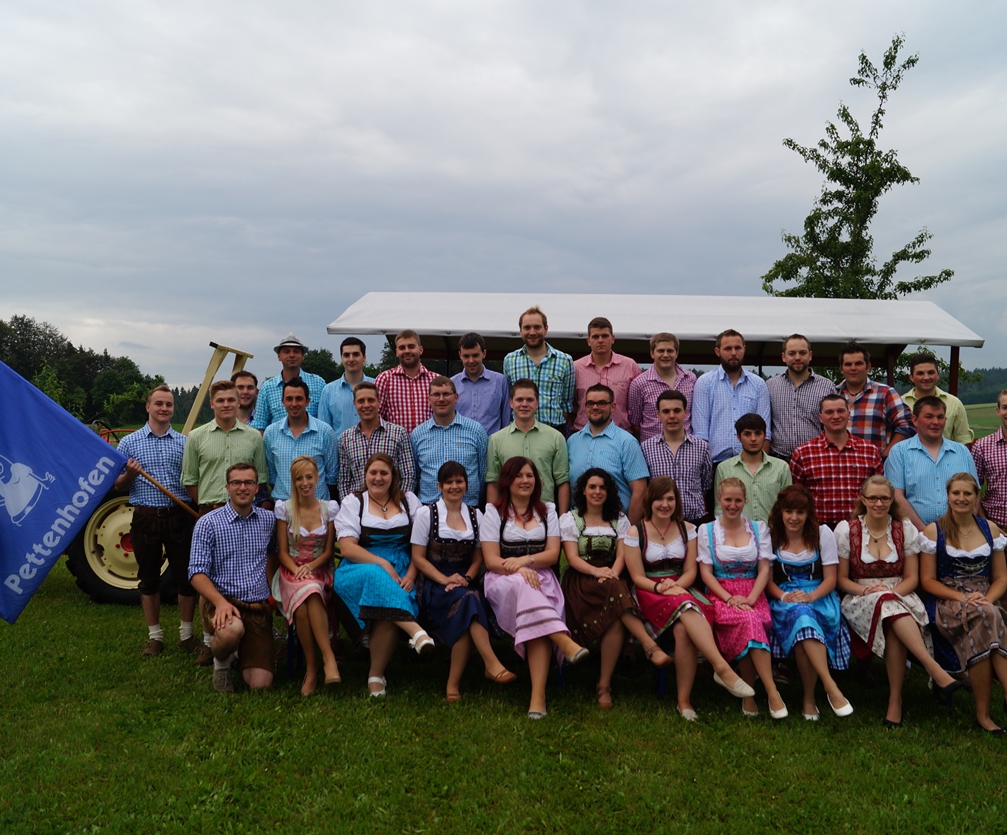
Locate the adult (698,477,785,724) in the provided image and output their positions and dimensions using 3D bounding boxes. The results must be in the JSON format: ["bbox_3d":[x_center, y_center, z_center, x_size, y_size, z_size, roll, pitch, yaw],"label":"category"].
[{"bbox_3d":[1.343,0.966,5.330,0.500,1.213,0.800,1,1,4],"label":"adult"}]

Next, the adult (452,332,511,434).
[{"bbox_3d":[-0.167,0.282,6.530,0.500,1.739,0.320,1,0,2],"label":"adult"}]

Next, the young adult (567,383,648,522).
[{"bbox_3d":[0.667,0.687,6.142,0.550,1.830,0.360,1,1,17],"label":"young adult"}]

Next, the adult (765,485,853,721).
[{"bbox_3d":[1.719,0.991,5.300,0.500,1.186,0.800,1,1,9],"label":"adult"}]

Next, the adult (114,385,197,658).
[{"bbox_3d":[-2.340,0.690,6.330,0.550,1.820,0.370,0,1,-13],"label":"adult"}]

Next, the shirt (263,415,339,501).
[{"bbox_3d":[-1.299,0.272,6.020,0.500,0.620,0.300,1,1,-7],"label":"shirt"}]

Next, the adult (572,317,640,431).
[{"bbox_3d":[0.675,0.220,6.350,0.510,1.800,0.330,1,1,5],"label":"adult"}]

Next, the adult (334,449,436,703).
[{"bbox_3d":[-0.708,0.874,5.550,0.600,1.314,0.850,1,1,-9],"label":"adult"}]

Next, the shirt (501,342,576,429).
[{"bbox_3d":[0.247,-0.222,6.554,0.530,0.600,0.300,1,1,7],"label":"shirt"}]

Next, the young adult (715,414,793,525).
[{"bbox_3d":[1.563,0.797,5.880,0.500,1.656,0.320,1,0,9],"label":"young adult"}]

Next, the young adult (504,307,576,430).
[{"bbox_3d":[0.230,0.180,6.350,0.520,1.860,0.340,1,1,1],"label":"young adult"}]

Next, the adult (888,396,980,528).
[{"bbox_3d":[2.570,0.750,5.650,0.560,1.750,0.360,1,1,16],"label":"adult"}]

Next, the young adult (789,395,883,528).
[{"bbox_3d":[2.065,0.747,5.850,0.580,1.778,0.340,1,0,9],"label":"young adult"}]

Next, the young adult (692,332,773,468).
[{"bbox_3d":[1.544,0.296,6.370,0.530,1.792,0.330,1,0,7],"label":"young adult"}]

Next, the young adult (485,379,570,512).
[{"bbox_3d":[0.140,0.673,6.212,0.560,1.860,0.340,1,1,3],"label":"young adult"}]

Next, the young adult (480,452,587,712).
[{"bbox_3d":[0.182,0.914,5.360,0.580,1.365,0.820,1,0,-3],"label":"young adult"}]

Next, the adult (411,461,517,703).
[{"bbox_3d":[-0.239,0.926,5.620,0.580,1.319,0.780,1,0,-6],"label":"adult"}]

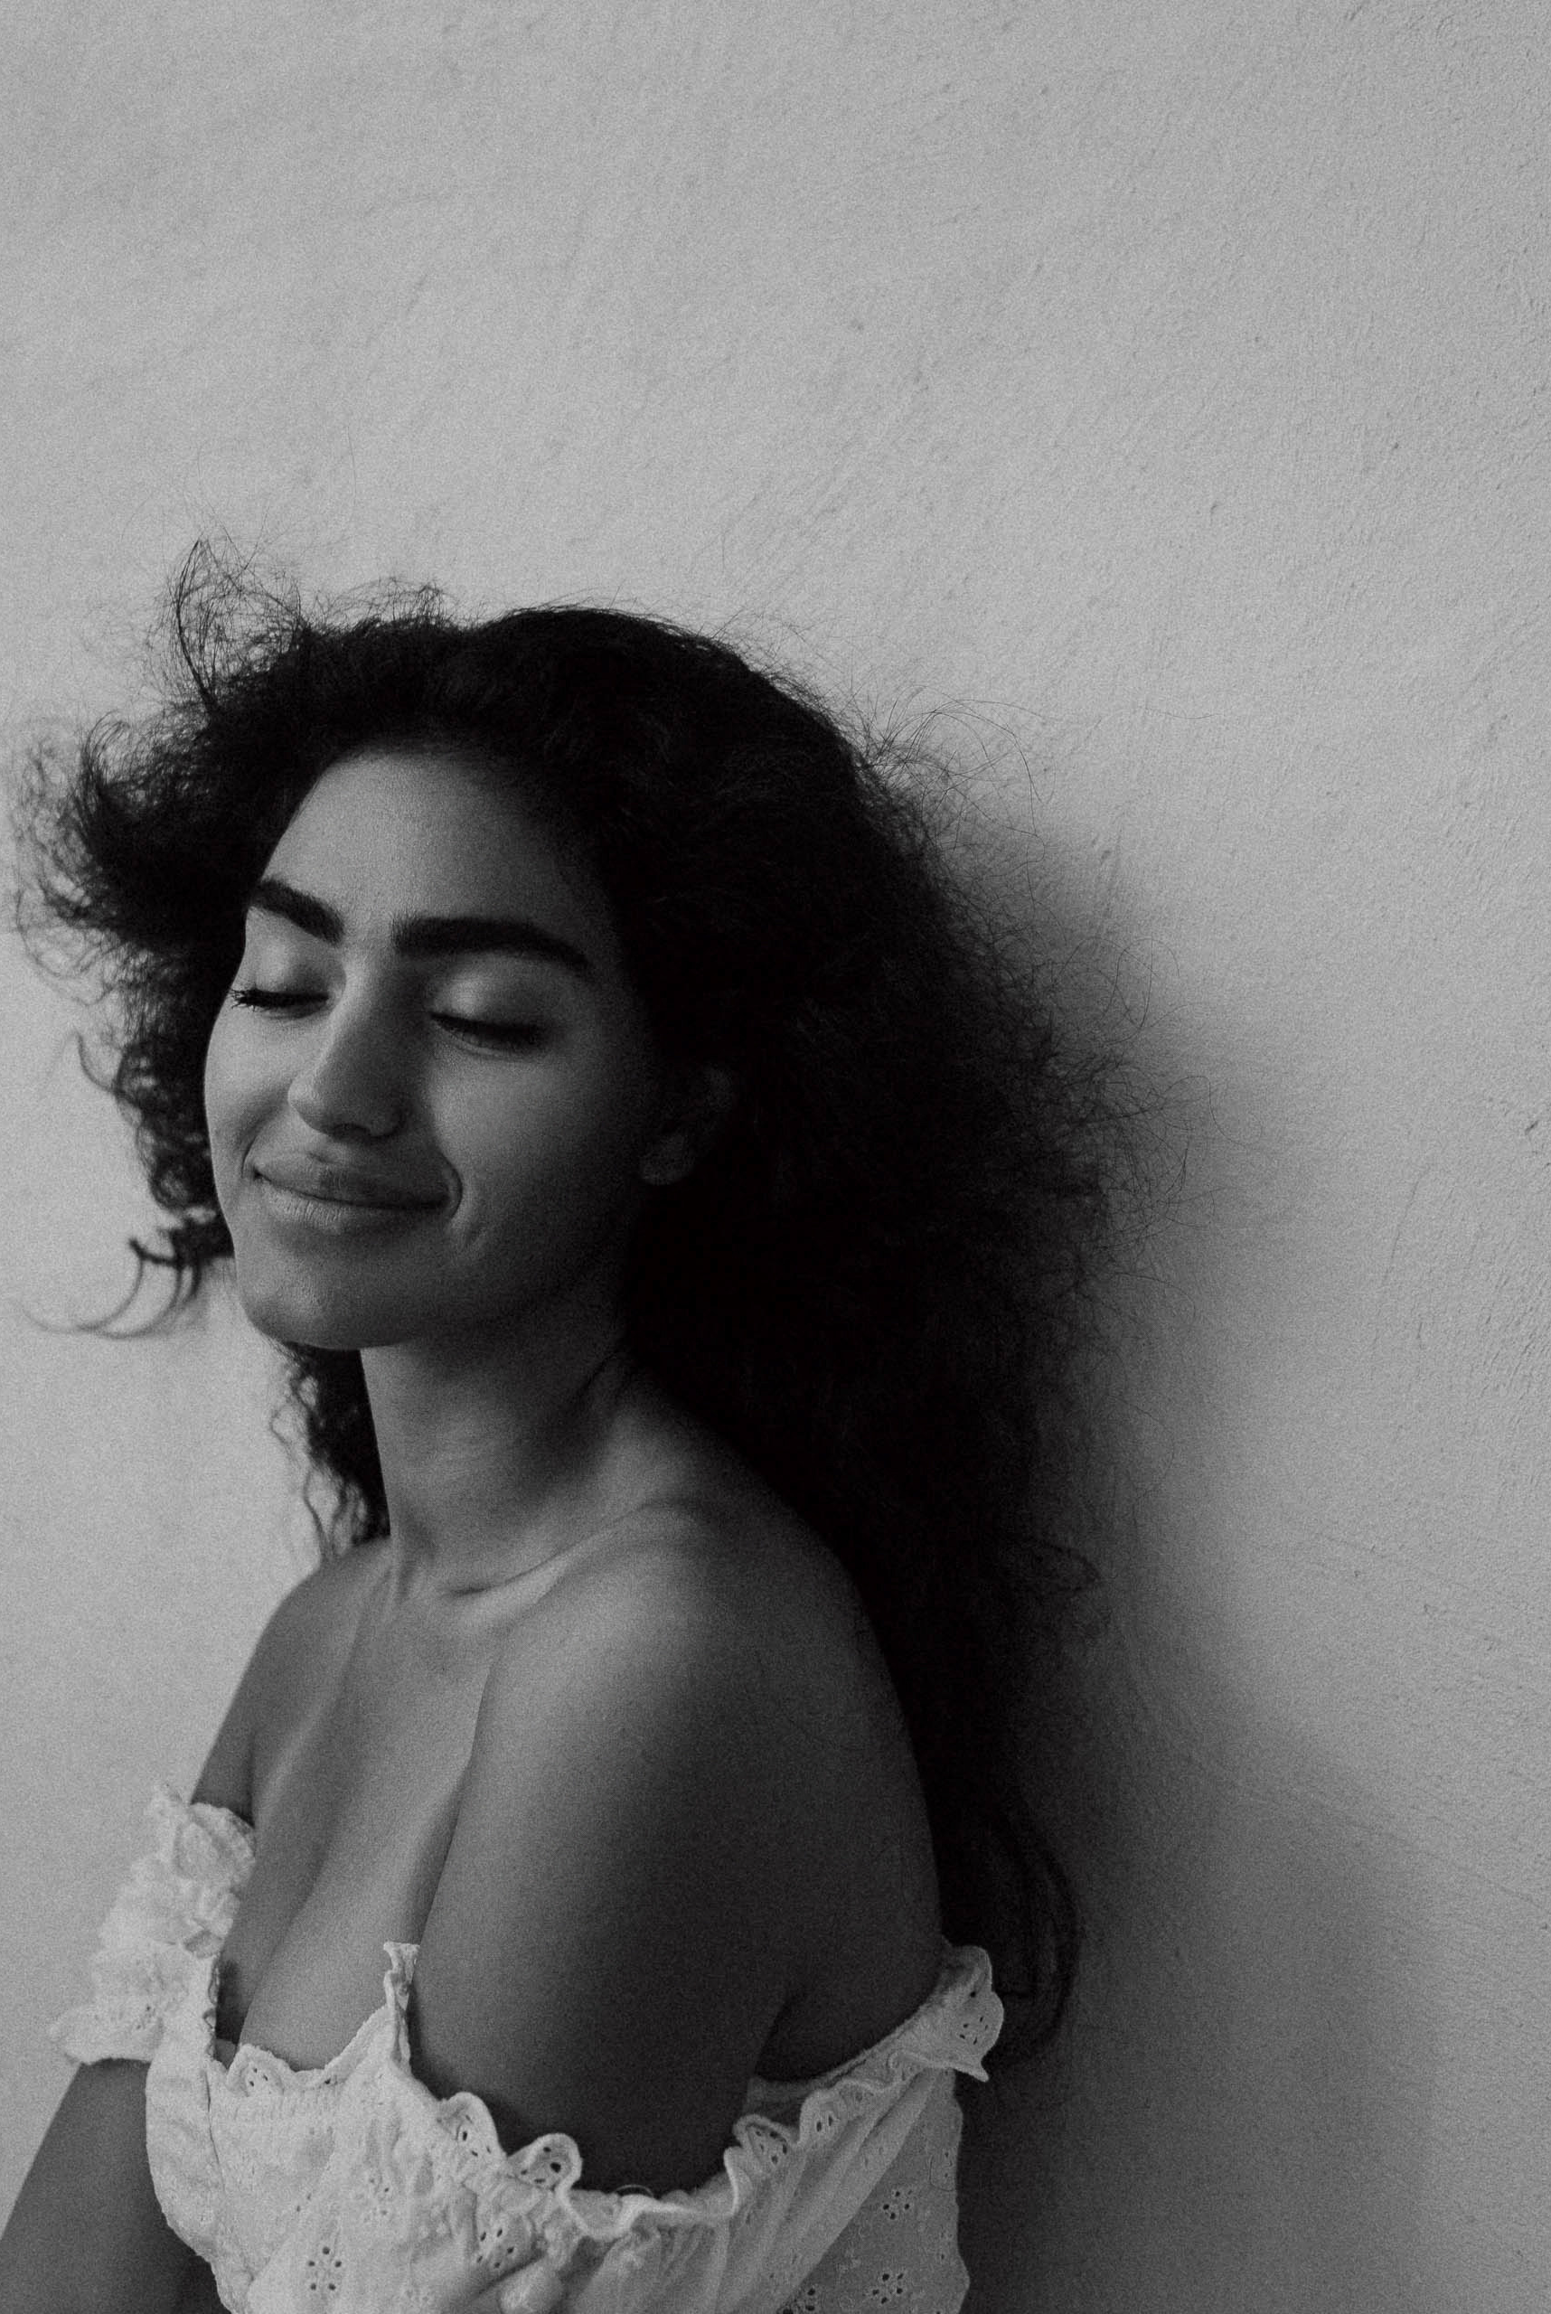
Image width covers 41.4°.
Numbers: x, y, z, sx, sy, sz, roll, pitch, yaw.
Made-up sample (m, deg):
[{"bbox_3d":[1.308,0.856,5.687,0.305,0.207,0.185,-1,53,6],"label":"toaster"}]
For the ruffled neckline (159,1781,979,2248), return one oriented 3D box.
[{"bbox_3d":[-0.092,0.293,0.770,0.240,0.115,0.360,-1,3,-37],"label":"ruffled neckline"}]

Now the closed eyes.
[{"bbox_3d":[-0.127,-0.044,0.668,0.099,0.018,0.030,9,3,19],"label":"closed eyes"}]

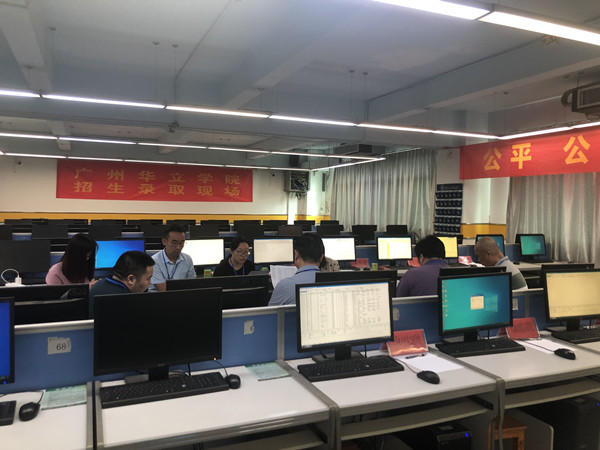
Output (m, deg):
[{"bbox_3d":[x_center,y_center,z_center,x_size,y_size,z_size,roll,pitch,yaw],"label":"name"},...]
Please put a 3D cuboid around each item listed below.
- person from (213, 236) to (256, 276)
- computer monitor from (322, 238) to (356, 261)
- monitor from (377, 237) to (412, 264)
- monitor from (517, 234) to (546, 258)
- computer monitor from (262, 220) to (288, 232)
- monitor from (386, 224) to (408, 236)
[{"bbox_3d":[-0.485,0.706,4.056,0.460,1.200,0.720,0,2,-25],"label":"person"},{"bbox_3d":[0.449,0.330,5.942,0.500,0.379,0.167,0,2,-23],"label":"computer monitor"},{"bbox_3d":[1.162,0.323,5.925,0.467,0.384,0.180,0,2,-23],"label":"monitor"},{"bbox_3d":[3.445,0.335,7.241,0.500,0.379,0.167,0,2,-25],"label":"monitor"},{"bbox_3d":[-0.720,0.080,12.520,0.500,0.379,0.167,0,2,-23],"label":"computer monitor"},{"bbox_3d":[1.917,0.202,9.554,0.467,0.384,0.180,0,2,-23],"label":"monitor"}]

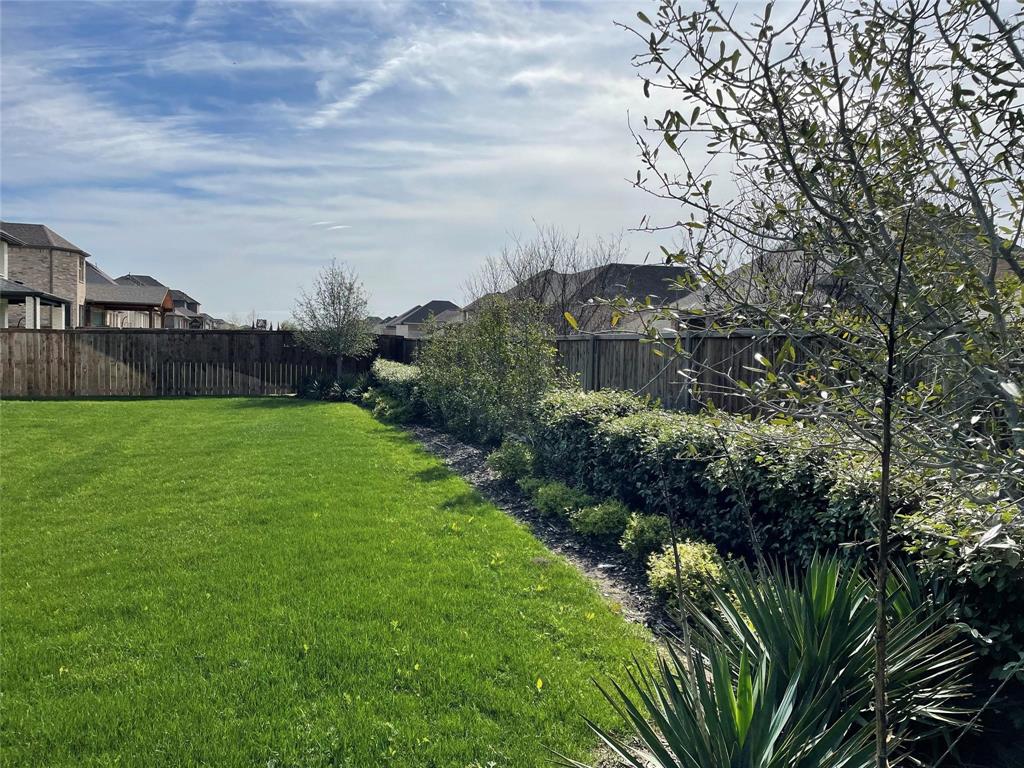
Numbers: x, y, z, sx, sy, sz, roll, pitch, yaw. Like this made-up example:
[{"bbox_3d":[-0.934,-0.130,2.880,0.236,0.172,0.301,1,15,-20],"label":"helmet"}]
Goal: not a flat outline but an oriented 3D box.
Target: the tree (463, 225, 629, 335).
[{"bbox_3d":[0.810,-1.450,17.000,3.700,4.300,3.500,0,3,0],"label":"tree"}]

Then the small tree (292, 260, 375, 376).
[{"bbox_3d":[-5.000,-1.500,21.600,2.350,3.800,2.300,0,3,0],"label":"small tree"}]

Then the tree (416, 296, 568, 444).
[{"bbox_3d":[-0.320,-0.210,11.900,2.300,2.300,2.100,0,3,0],"label":"tree"}]

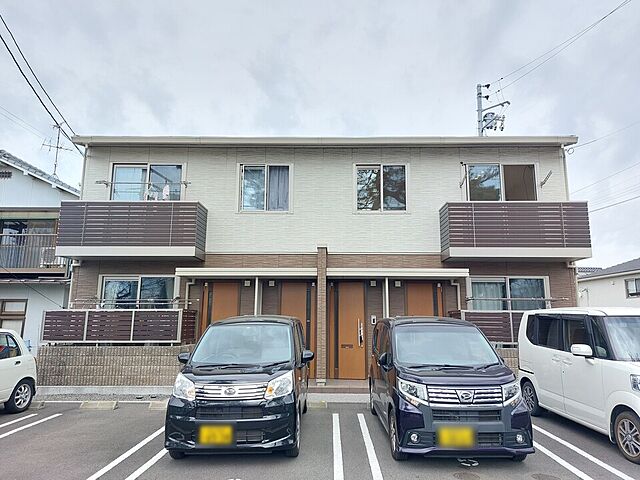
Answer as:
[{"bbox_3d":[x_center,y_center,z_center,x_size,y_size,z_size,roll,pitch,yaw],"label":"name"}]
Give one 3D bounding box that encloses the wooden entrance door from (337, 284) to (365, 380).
[{"bbox_3d":[0.665,2.115,10.420,0.846,2.224,0.080,0,-10,1],"label":"wooden entrance door"}]

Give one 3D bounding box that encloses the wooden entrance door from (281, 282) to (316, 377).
[{"bbox_3d":[-0.509,2.112,10.437,0.846,2.216,0.080,0,-10,1],"label":"wooden entrance door"}]

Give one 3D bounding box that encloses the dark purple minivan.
[{"bbox_3d":[1.601,1.905,6.247,1.500,1.637,3.410,0,-10,1],"label":"dark purple minivan"}]

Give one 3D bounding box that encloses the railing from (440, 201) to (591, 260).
[{"bbox_3d":[4.472,-0.167,10.351,3.132,1.256,0.850,0,-10,1],"label":"railing"}]

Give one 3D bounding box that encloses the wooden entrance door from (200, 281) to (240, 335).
[{"bbox_3d":[-2.336,2.112,10.463,0.872,2.210,0.080,0,-10,1],"label":"wooden entrance door"}]

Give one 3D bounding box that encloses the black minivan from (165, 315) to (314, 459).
[{"bbox_3d":[-0.971,1.906,6.341,1.500,1.637,3.410,0,-10,1],"label":"black minivan"}]

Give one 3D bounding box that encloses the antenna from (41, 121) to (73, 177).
[{"bbox_3d":[-9.052,-3.138,15.300,0.900,1.750,1.050,8,-13,-36],"label":"antenna"}]

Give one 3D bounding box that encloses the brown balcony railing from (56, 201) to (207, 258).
[{"bbox_3d":[-4.344,-0.181,10.478,3.159,1.272,0.850,0,-10,1],"label":"brown balcony railing"}]

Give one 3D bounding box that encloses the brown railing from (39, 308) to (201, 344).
[{"bbox_3d":[-4.398,1.916,9.821,3.010,0.726,0.900,0,-10,1],"label":"brown railing"}]

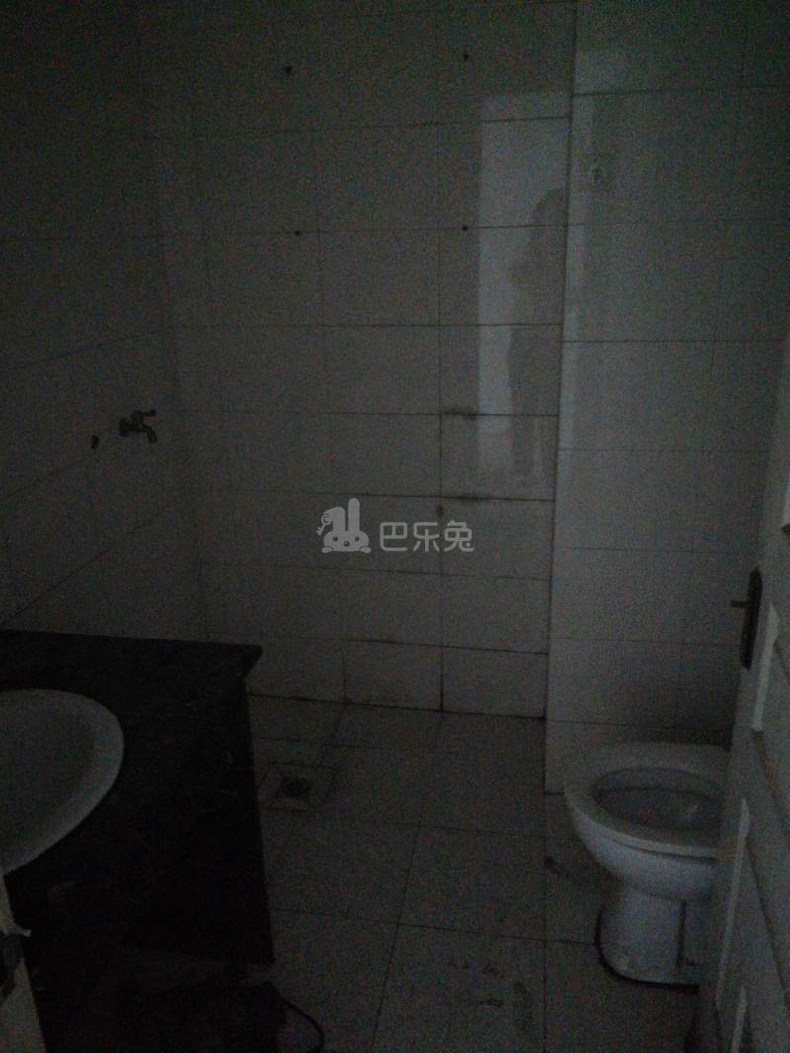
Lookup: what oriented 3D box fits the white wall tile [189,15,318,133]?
[{"bbox_3d":[-0.382,-1.167,2.150,0.329,0.250,0.010,2,21,10],"label":"white wall tile"}]

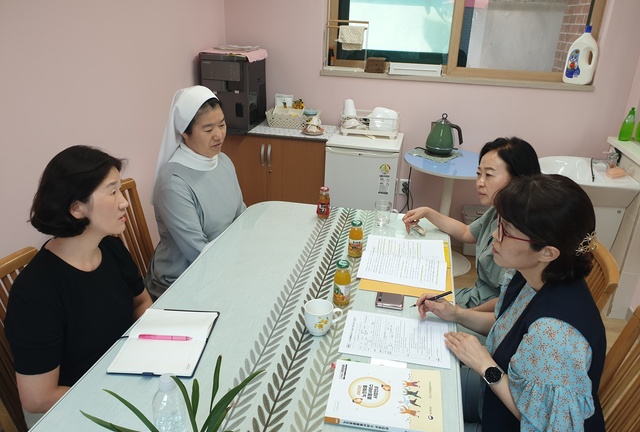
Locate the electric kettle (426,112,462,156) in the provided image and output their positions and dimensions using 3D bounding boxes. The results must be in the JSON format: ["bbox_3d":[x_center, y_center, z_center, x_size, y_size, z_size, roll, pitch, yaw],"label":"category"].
[{"bbox_3d":[0.815,-0.521,3.137,0.230,0.265,0.180,5,23,8],"label":"electric kettle"}]

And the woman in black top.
[{"bbox_3d":[-0.595,0.435,1.377,0.620,1.220,0.500,8,24,13],"label":"woman in black top"}]

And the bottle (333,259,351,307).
[{"bbox_3d":[0.071,0.209,1.482,0.054,0.138,0.054,3,23,3],"label":"bottle"}]

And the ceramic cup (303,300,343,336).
[{"bbox_3d":[0.009,0.290,1.363,0.106,0.079,0.081,-6,24,-18],"label":"ceramic cup"}]

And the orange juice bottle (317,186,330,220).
[{"bbox_3d":[0.019,-0.058,2.112,0.055,0.136,0.055,2,23,0],"label":"orange juice bottle"}]

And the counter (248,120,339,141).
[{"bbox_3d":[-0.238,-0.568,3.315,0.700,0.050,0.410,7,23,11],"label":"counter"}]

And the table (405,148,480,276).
[{"bbox_3d":[0.838,-0.011,3.198,0.610,0.715,0.610,7,23,11],"label":"table"}]

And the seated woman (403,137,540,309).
[{"bbox_3d":[0.581,0.306,1.817,0.600,1.190,0.500,2,23,-1],"label":"seated woman"}]

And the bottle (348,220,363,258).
[{"bbox_3d":[0.135,0.083,1.784,0.054,0.138,0.054,4,23,5],"label":"bottle"}]

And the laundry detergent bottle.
[{"bbox_3d":[1.600,-0.972,2.944,0.170,0.325,0.100,9,24,16],"label":"laundry detergent bottle"}]

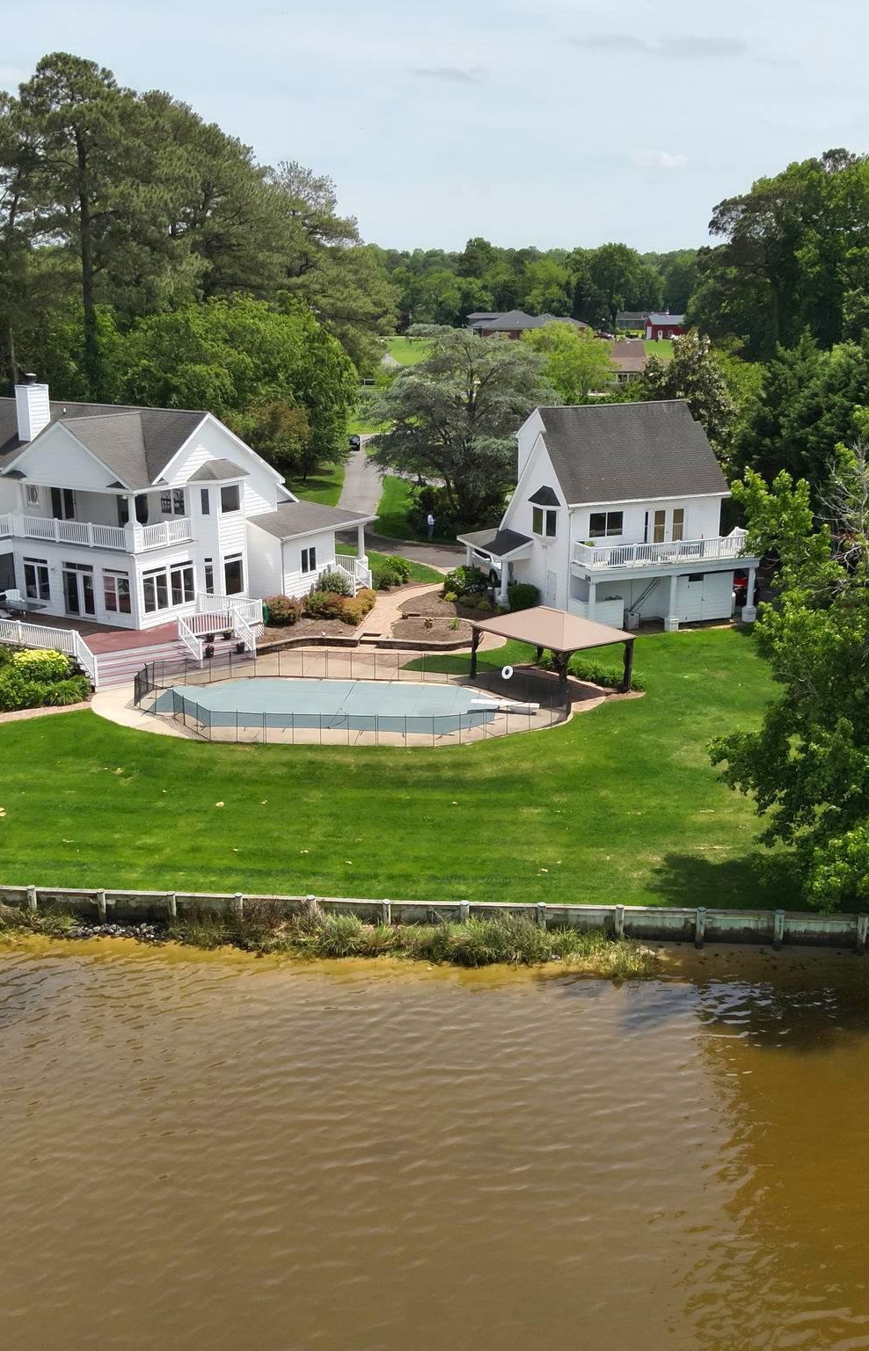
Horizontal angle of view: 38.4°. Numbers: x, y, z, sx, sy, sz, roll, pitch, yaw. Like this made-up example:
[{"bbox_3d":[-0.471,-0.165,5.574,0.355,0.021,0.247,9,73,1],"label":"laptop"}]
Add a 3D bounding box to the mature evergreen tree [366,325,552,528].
[{"bbox_3d":[1.749,-17.847,88.689,13.190,13.650,13.190,0,17,0],"label":"mature evergreen tree"}]

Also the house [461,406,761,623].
[{"bbox_3d":[9.076,-9.054,66.277,12.000,10.100,11.400,-7,18,-21],"label":"house"}]

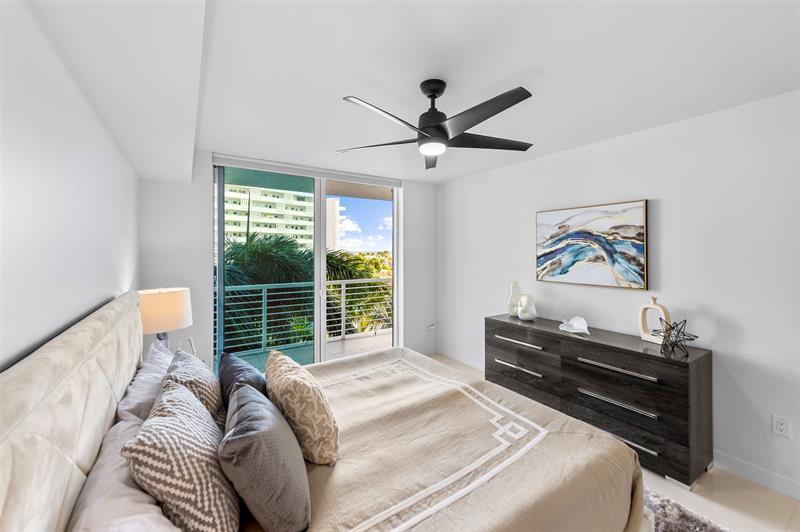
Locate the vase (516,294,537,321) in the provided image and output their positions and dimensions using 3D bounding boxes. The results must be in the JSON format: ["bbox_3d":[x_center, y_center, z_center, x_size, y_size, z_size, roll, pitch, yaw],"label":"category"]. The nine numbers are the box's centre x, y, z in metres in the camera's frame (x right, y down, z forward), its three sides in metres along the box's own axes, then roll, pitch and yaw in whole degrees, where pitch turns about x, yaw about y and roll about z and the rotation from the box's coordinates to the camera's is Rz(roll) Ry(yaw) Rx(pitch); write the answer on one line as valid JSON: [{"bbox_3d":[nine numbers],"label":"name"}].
[{"bbox_3d":[1.332,0.435,3.260,0.135,0.265,0.160,-2,3,-35],"label":"vase"}]

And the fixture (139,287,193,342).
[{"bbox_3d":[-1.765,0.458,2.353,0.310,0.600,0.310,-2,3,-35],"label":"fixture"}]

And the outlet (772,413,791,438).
[{"bbox_3d":[2.434,1.025,1.984,0.010,0.120,0.077,-2,3,-35],"label":"outlet"}]

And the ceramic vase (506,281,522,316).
[{"bbox_3d":[1.258,0.359,3.401,0.120,0.375,0.140,-2,3,-35],"label":"ceramic vase"}]

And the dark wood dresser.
[{"bbox_3d":[1.574,0.997,2.798,0.448,0.827,1.658,-2,3,-35],"label":"dark wood dresser"}]

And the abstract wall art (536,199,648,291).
[{"bbox_3d":[1.735,-0.188,2.916,0.045,0.722,0.942,-2,3,-35],"label":"abstract wall art"}]

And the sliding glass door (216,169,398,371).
[{"bbox_3d":[-0.913,0.157,3.725,2.200,2.410,0.120,-2,3,-35],"label":"sliding glass door"}]

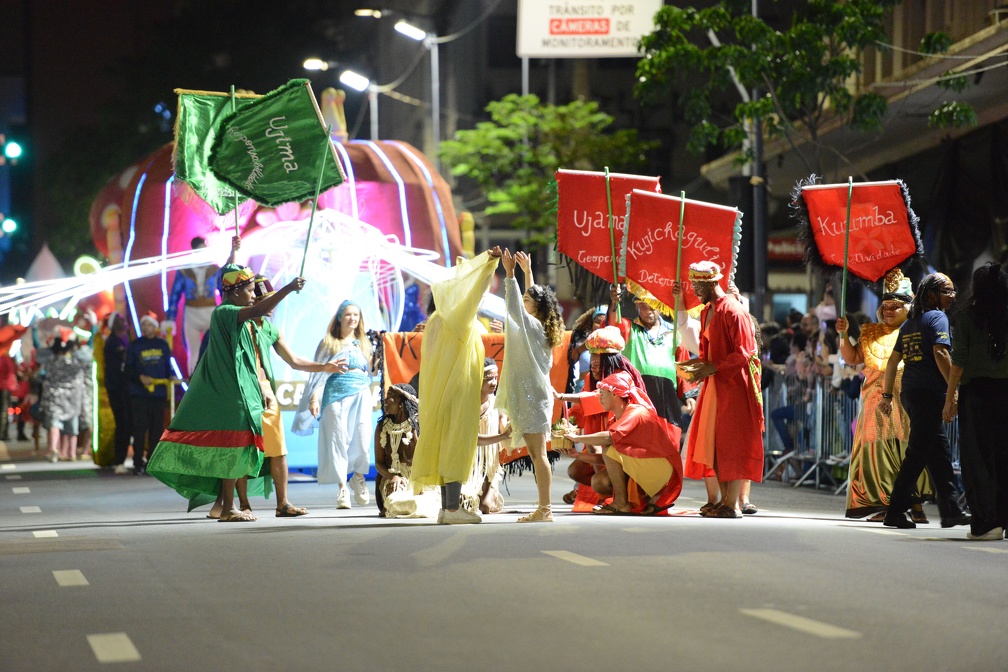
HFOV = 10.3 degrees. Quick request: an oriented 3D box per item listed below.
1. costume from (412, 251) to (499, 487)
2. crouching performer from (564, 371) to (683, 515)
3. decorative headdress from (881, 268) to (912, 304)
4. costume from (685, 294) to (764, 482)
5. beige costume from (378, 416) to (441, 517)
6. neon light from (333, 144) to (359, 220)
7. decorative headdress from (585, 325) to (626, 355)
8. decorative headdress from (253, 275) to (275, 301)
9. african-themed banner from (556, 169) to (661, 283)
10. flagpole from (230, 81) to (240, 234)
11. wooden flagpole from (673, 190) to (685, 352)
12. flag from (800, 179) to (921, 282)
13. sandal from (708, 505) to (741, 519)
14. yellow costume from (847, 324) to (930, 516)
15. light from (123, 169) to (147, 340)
[{"bbox_3d":[-0.339,0.234,39.100,0.600,1.650,0.600,0,0,-3],"label":"costume"},{"bbox_3d":[0.869,0.774,40.700,0.850,1.030,0.600,0,-1,-14],"label":"crouching performer"},{"bbox_3d":[2.762,-0.355,39.400,0.230,0.240,0.240,0,-1,13],"label":"decorative headdress"},{"bbox_3d":[1.567,0.366,39.800,0.420,1.320,0.540,0,-1,-28],"label":"costume"},{"bbox_3d":[-0.691,0.951,40.500,0.440,0.740,0.480,0,0,23],"label":"beige costume"},{"bbox_3d":[-1.670,-1.623,59.000,0.270,0.800,0.200,0,0,-6],"label":"neon light"},{"bbox_3d":[0.754,0.026,42.000,0.290,0.225,0.270,0,0,0],"label":"decorative headdress"},{"bbox_3d":[-1.748,-0.348,40.200,0.220,0.175,0.200,0,-1,0],"label":"decorative headdress"},{"bbox_3d":[0.797,-0.820,42.300,0.800,0.870,0.070,1,-1,-3],"label":"african-themed banner"},{"bbox_3d":[-1.967,-1.237,41.000,0.027,1.200,0.027,-2,0,0],"label":"flagpole"},{"bbox_3d":[1.280,-0.465,41.000,0.027,1.200,0.027,3,0,0],"label":"wooden flagpole"},{"bbox_3d":[2.495,-0.733,39.300,0.790,0.720,0.070,-6,-1,6],"label":"flag"},{"bbox_3d":[1.591,1.264,40.300,0.280,0.100,0.110,0,0,-26],"label":"sandal"},{"bbox_3d":[2.705,0.582,39.500,0.620,1.390,0.480,0,-1,7],"label":"yellow costume"},{"bbox_3d":[-3.921,-0.861,59.500,0.280,1.750,0.300,0,0,0],"label":"light"}]

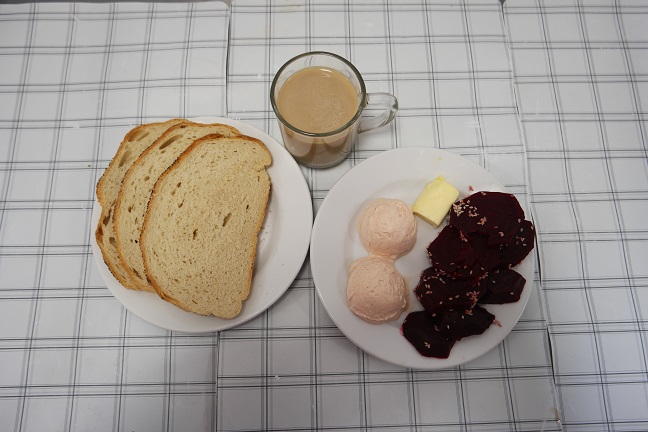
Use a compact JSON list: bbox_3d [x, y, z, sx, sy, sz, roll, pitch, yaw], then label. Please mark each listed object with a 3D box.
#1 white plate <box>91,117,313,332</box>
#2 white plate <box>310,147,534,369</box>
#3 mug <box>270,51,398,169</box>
[{"bbox_3d":[-0.117,0.004,0.427,0.213,0.020,0.213,0,76,0],"label":"white plate"},{"bbox_3d":[0.094,0.036,0.421,0.212,0.020,0.212,0,76,0],"label":"white plate"},{"bbox_3d":[0.011,-0.095,0.416,0.115,0.091,0.082,-3,76,-1],"label":"mug"}]

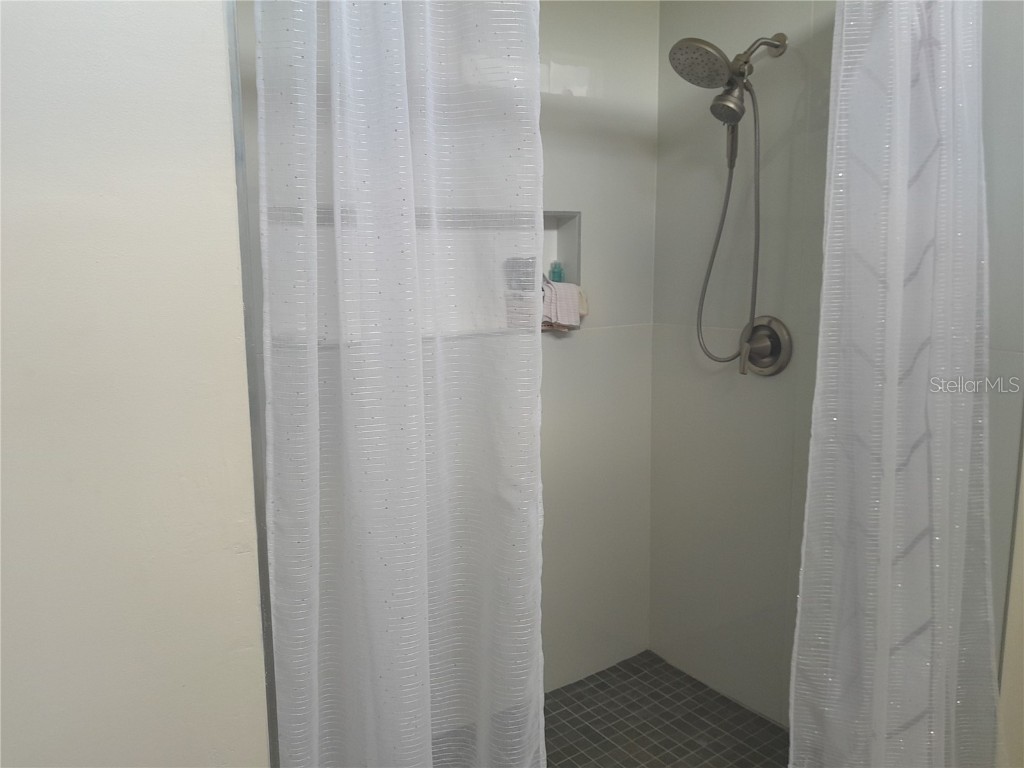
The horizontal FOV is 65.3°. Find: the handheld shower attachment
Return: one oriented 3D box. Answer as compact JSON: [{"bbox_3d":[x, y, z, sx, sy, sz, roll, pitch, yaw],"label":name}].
[{"bbox_3d":[0.578,-0.470,2.171,0.399,0.958,0.185,-8,12,-34],"label":"handheld shower attachment"}]

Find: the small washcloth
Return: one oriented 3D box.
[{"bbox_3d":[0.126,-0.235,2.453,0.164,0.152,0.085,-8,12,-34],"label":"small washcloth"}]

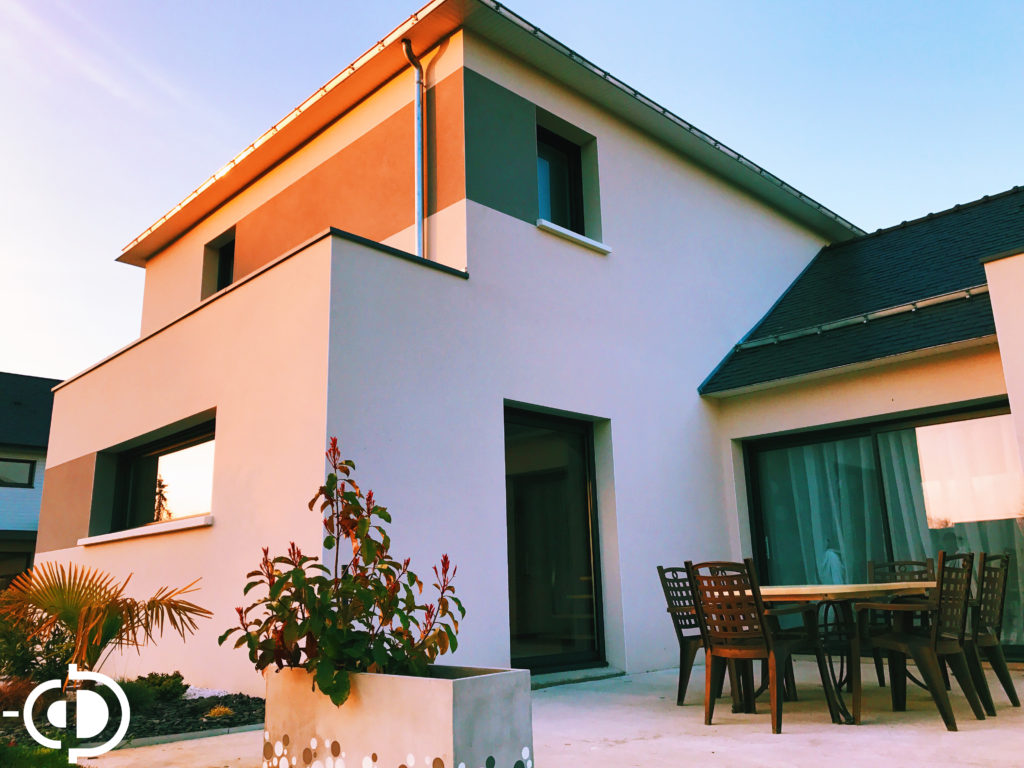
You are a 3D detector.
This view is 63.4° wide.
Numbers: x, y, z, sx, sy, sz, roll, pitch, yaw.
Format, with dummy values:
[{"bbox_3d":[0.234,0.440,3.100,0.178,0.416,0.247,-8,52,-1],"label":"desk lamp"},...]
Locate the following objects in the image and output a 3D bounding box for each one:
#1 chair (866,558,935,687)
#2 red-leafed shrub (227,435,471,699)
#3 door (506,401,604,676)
[{"bbox_3d":[2.663,1.674,5.760,0.585,0.877,0.595,12,-19,-43],"label":"chair"},{"bbox_3d":[-0.701,0.750,3.426,0.950,1.030,0.780,1,-14,-11],"label":"red-leafed shrub"},{"bbox_3d":[0.280,1.330,7.103,1.350,2.204,0.090,12,-19,-43],"label":"door"}]

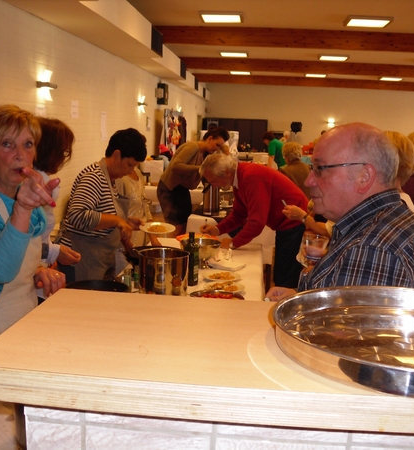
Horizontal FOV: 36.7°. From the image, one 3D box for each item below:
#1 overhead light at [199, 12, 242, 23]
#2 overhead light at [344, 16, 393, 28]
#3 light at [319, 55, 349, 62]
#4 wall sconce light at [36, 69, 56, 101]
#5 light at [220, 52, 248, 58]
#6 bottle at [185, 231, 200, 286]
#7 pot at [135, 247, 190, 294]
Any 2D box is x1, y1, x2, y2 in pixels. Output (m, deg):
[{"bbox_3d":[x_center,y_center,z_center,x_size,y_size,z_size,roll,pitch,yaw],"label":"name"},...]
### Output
[{"bbox_3d":[0.221,-2.974,8.955,0.600,0.065,0.600,3,9,4],"label":"overhead light"},{"bbox_3d":[2.274,-2.852,8.781,0.600,0.065,0.600,3,9,4],"label":"overhead light"},{"bbox_3d":[2.630,-3.458,12.914,0.600,0.065,0.600,3,9,4],"label":"light"},{"bbox_3d":[-1.666,-1.448,6.529,0.150,0.330,0.280,3,9,4],"label":"wall sconce light"},{"bbox_3d":[0.577,-3.579,13.076,0.600,0.065,0.600,3,9,4],"label":"light"},{"bbox_3d":[-0.066,0.177,3.321,0.060,0.290,0.060,3,9,4],"label":"bottle"},{"bbox_3d":[-0.210,0.250,3.020,0.250,0.225,0.245,3,9,0],"label":"pot"}]

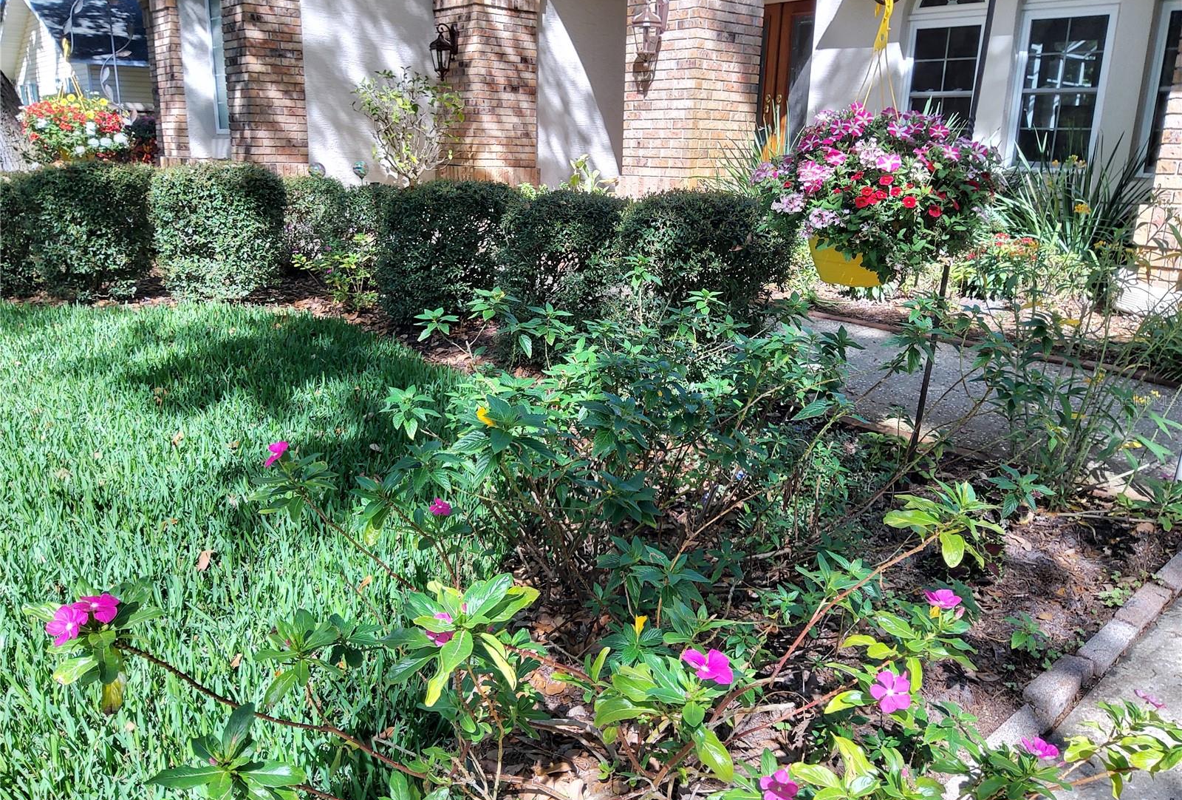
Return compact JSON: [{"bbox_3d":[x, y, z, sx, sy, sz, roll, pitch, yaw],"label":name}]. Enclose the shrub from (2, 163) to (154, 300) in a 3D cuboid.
[{"bbox_3d":[-3.320,-1.083,5.660,0.840,0.798,0.780,-2,15,-15],"label":"shrub"}]

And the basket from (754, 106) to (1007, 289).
[{"bbox_3d":[0.752,-0.541,2.350,0.620,0.460,0.580,2,14,0],"label":"basket"}]

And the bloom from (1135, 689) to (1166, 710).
[{"bbox_3d":[0.662,0.353,1.050,0.041,0.013,0.040,31,2,36],"label":"bloom"}]

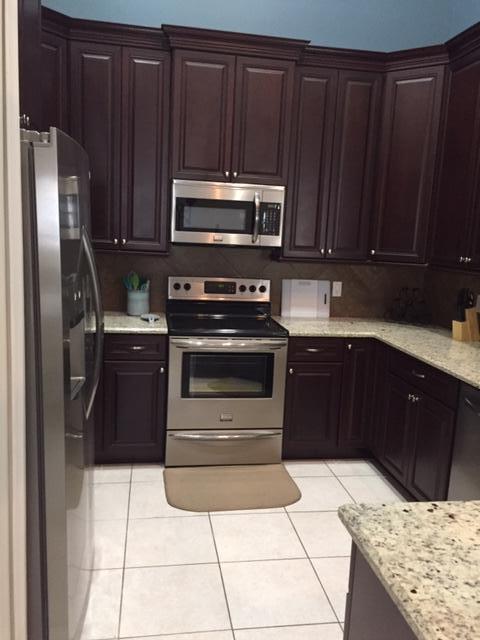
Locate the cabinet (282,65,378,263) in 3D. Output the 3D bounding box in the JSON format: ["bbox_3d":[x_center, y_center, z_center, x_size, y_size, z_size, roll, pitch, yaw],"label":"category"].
[{"bbox_3d":[0.602,-1.063,3.813,0.627,1.266,0.342,1,9,-9],"label":"cabinet"}]

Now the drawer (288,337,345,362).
[{"bbox_3d":[0.468,0.167,3.750,0.390,0.163,0.485,1,9,-9],"label":"drawer"}]

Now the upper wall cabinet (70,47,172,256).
[{"bbox_3d":[-0.787,-1.093,3.581,0.631,1.266,0.342,1,9,-9],"label":"upper wall cabinet"}]

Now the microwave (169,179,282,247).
[{"bbox_3d":[-0.099,-0.726,3.720,0.755,0.409,0.405,1,9,-9],"label":"microwave"}]

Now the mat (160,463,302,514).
[{"bbox_3d":[-0.048,1.004,3.224,0.805,0.020,0.577,1,9,-9],"label":"mat"}]

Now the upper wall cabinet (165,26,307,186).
[{"bbox_3d":[-0.071,-1.350,3.583,0.918,0.884,0.485,1,9,-9],"label":"upper wall cabinet"}]

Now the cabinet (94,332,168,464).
[{"bbox_3d":[-0.739,0.463,3.689,0.452,0.884,0.630,1,9,-9],"label":"cabinet"}]

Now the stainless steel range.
[{"bbox_3d":[-0.123,0.333,3.721,0.757,1.190,0.695,1,9,-9],"label":"stainless steel range"}]

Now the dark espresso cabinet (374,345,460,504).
[{"bbox_3d":[1.270,0.649,3.089,0.620,0.884,0.880,1,9,-9],"label":"dark espresso cabinet"}]

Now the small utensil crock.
[{"bbox_3d":[-0.722,-0.123,3.834,0.156,0.173,0.156,1,9,-9],"label":"small utensil crock"}]

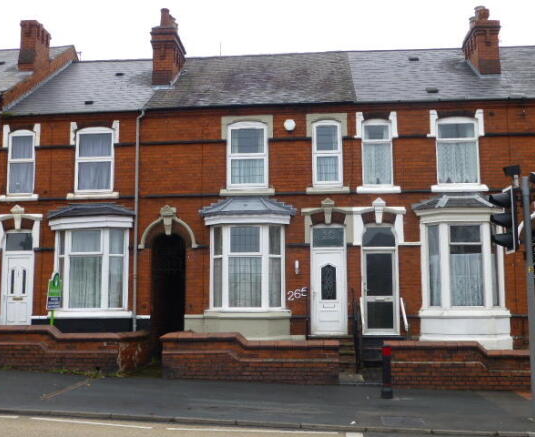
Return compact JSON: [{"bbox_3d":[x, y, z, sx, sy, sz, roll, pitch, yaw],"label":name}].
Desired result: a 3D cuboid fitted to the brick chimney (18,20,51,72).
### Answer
[{"bbox_3d":[-6.992,-5.005,19.800,0.520,1.570,1.120,-1,-7,5],"label":"brick chimney"}]

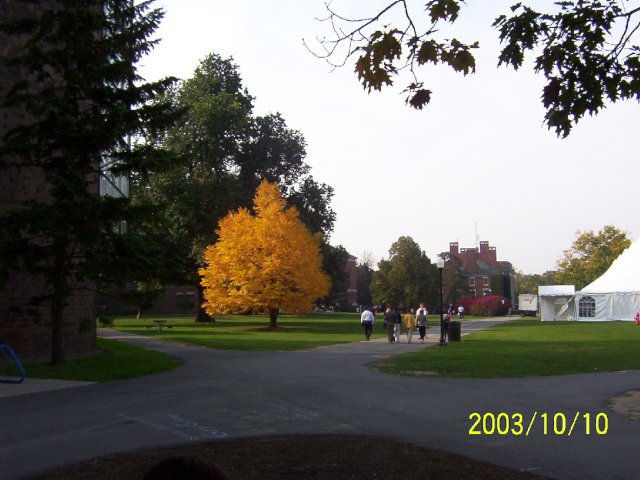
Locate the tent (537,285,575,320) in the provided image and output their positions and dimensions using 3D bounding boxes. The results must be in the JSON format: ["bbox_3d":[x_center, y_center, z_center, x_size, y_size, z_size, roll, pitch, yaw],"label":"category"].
[{"bbox_3d":[24.602,6.677,69.179,3.700,3.700,3.600,0,-6,3],"label":"tent"}]

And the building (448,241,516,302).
[{"bbox_3d":[37.174,8.463,152.906,16.000,16.540,15.000,-1,-6,6],"label":"building"}]

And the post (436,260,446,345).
[{"bbox_3d":[5.414,2.719,29.676,0.400,3.840,0.400,0,-6,0],"label":"post"}]

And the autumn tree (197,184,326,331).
[{"bbox_3d":[-4.071,1.075,49.633,9.740,11.020,9.500,0,-6,0],"label":"autumn tree"}]

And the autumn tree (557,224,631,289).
[{"bbox_3d":[43.095,4.846,105.030,12.620,14.370,12.000,0,-6,0],"label":"autumn tree"}]

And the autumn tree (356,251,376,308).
[{"bbox_3d":[9.838,9.030,139.788,5.500,12.850,5.500,0,-6,0],"label":"autumn tree"}]

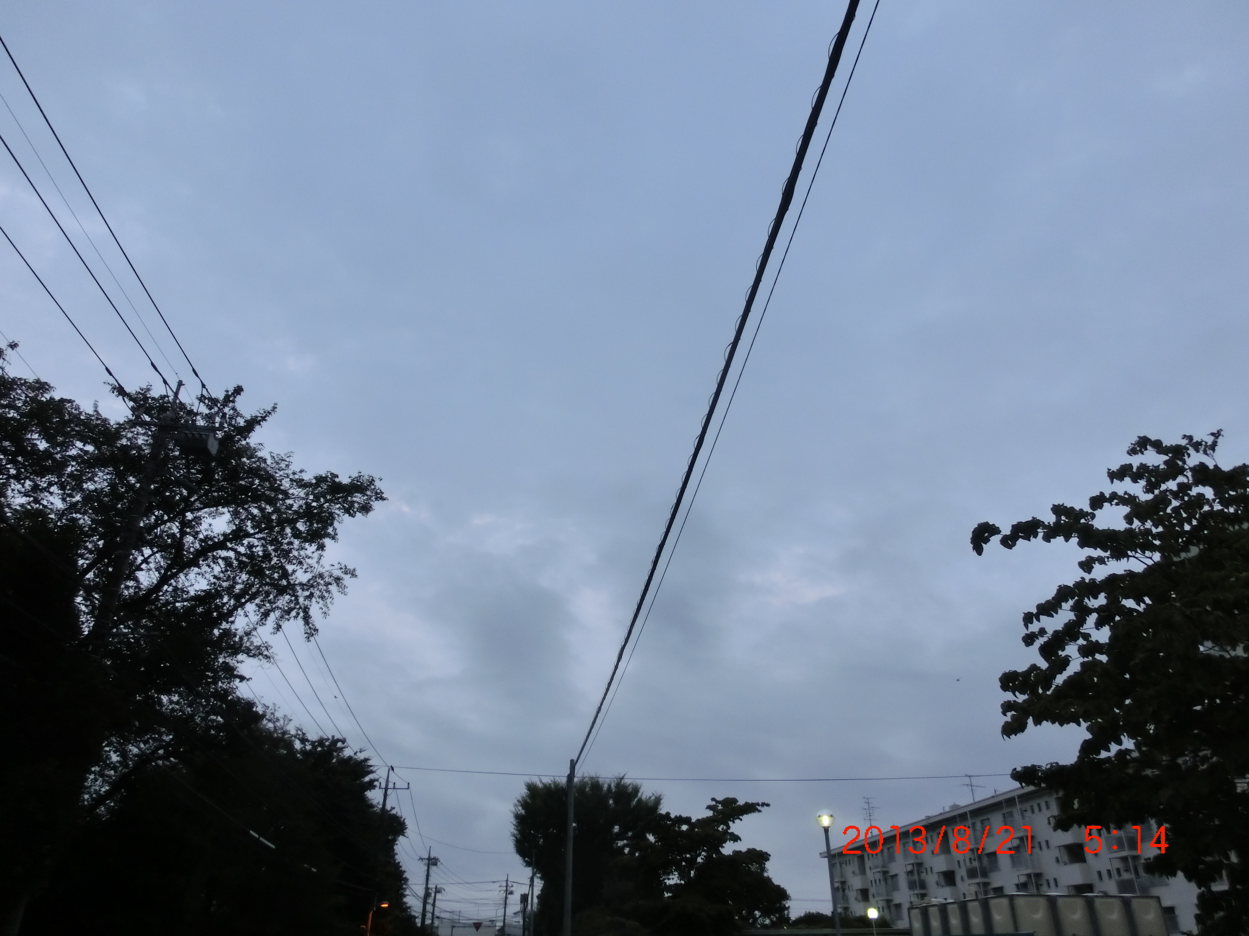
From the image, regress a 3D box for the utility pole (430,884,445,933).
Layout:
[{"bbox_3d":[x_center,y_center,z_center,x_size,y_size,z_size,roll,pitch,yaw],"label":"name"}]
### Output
[{"bbox_3d":[-23.276,56.499,104.412,1.800,11.000,0.650,4,-31,-6],"label":"utility pole"}]

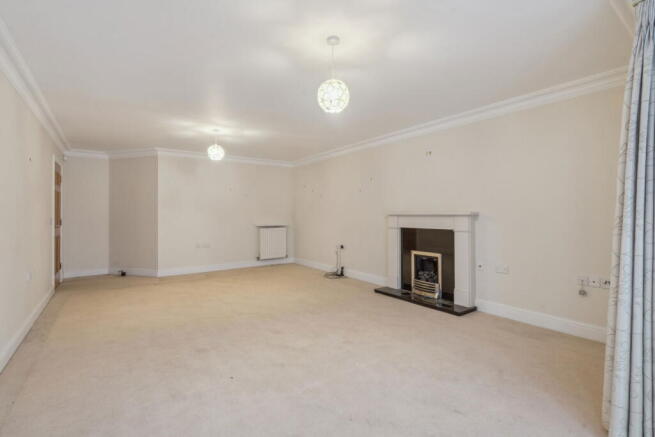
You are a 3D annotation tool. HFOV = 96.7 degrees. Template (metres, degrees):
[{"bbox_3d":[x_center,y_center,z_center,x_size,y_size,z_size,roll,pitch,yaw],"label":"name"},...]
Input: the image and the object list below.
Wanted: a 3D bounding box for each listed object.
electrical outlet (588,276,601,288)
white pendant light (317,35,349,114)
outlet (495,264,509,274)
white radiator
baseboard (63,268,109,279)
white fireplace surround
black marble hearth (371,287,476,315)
[{"bbox_3d":[2.445,0.585,2.666,0.011,0.088,0.086,-1,1,-37],"label":"electrical outlet"},{"bbox_3d":[0.043,-0.998,2.045,0.218,0.502,0.218,0,1,0],"label":"white pendant light"},{"bbox_3d":[1.976,0.574,3.288,0.011,0.088,0.144,-1,1,-37],"label":"outlet"},{"bbox_3d":[-1.243,0.559,6.652,0.671,0.739,0.080,-1,1,-37],"label":"white radiator"},{"bbox_3d":[-4.525,1.013,5.473,0.666,0.130,0.018,-1,1,-37],"label":"baseboard"},{"bbox_3d":[1.357,0.493,3.963,0.186,1.156,1.285,-1,1,-37],"label":"white fireplace surround"},{"bbox_3d":[1.269,1.089,3.927,0.384,0.035,1.285,-1,1,-37],"label":"black marble hearth"}]

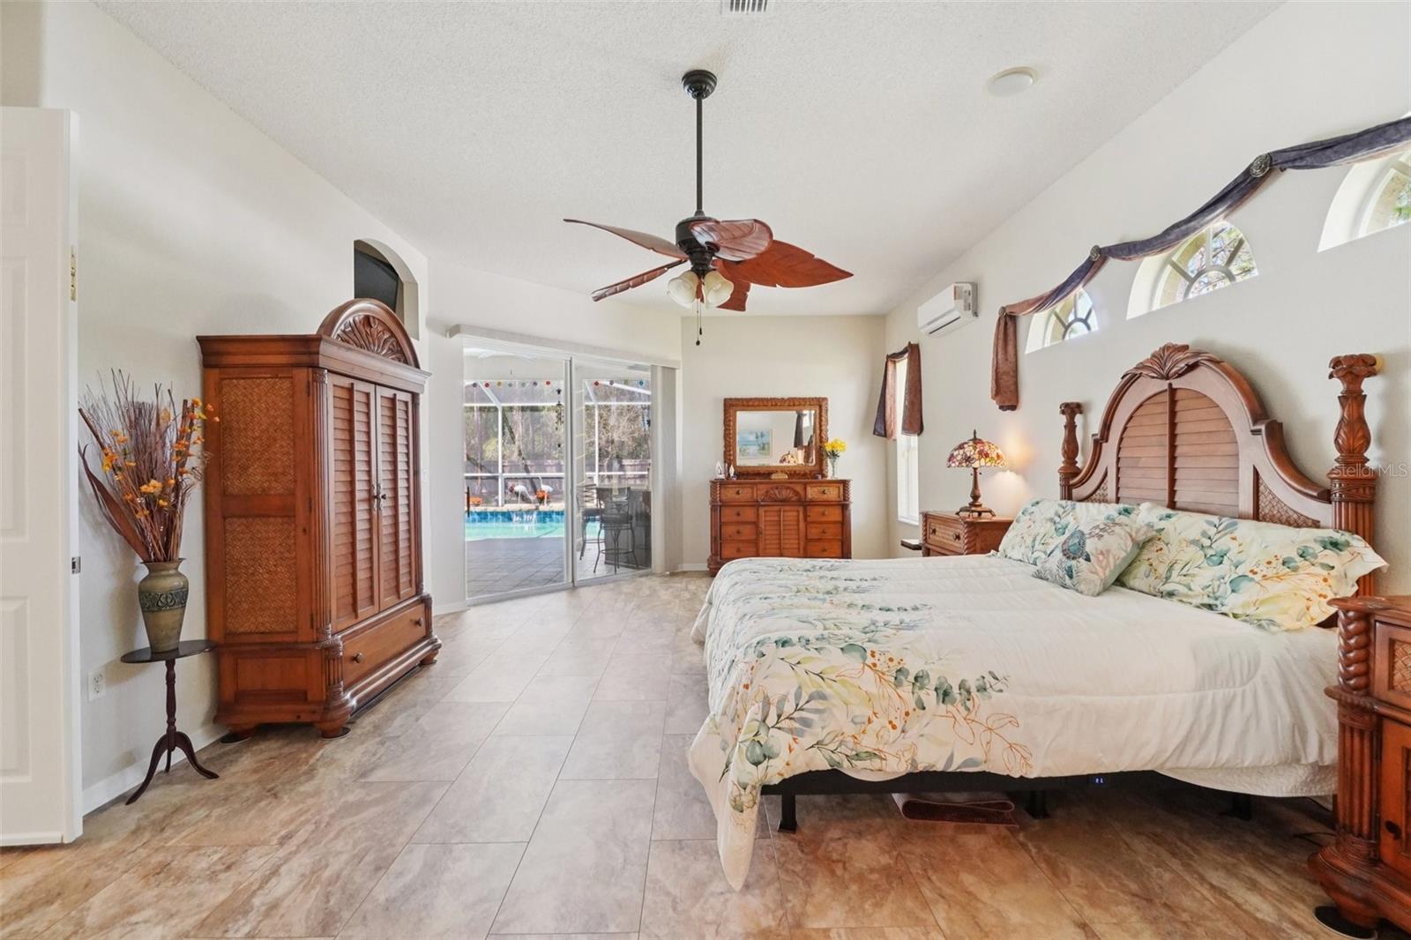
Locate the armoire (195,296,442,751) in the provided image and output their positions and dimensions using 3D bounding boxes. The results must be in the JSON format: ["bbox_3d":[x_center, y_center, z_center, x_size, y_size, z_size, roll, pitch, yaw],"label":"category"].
[{"bbox_3d":[-1.965,0.175,3.240,0.600,2.130,1.170,0,0,-1],"label":"armoire"}]

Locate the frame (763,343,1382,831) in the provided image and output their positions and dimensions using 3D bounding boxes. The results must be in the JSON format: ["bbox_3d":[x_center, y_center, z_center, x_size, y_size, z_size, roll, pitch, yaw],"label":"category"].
[{"bbox_3d":[1.158,0.331,2.702,2.127,1.803,1.607,0,1,-1],"label":"frame"}]

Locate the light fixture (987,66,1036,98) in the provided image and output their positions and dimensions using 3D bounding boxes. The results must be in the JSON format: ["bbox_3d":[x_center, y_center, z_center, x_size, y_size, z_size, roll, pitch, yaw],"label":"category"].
[{"bbox_3d":[1.422,-1.786,2.728,0.205,0.040,0.205,0,1,-1],"label":"light fixture"}]

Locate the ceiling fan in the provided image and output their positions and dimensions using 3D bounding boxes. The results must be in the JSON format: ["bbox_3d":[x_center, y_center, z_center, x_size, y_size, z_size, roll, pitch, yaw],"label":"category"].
[{"bbox_3d":[0.018,-1.190,2.700,1.300,1.194,1.300,0,1,-1],"label":"ceiling fan"}]

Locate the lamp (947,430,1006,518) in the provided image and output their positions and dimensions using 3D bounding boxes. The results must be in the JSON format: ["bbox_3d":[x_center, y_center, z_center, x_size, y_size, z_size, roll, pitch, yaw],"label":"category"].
[{"bbox_3d":[2.026,0.026,4.400,0.405,0.645,0.405,0,0,-1],"label":"lamp"}]

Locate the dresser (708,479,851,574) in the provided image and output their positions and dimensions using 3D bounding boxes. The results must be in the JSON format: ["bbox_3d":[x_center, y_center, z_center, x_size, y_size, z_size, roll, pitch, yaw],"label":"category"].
[{"bbox_3d":[0.860,0.672,6.840,1.650,1.100,0.490,0,0,-1],"label":"dresser"}]

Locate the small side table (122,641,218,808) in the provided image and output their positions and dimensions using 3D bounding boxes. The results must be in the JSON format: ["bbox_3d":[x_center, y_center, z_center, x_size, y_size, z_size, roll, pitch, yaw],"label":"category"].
[{"bbox_3d":[-2.144,0.994,2.365,0.290,0.538,0.290,0,1,-1],"label":"small side table"}]

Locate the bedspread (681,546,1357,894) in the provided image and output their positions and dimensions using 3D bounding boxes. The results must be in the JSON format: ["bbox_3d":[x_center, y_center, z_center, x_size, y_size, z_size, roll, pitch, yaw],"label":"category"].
[{"bbox_3d":[1.007,0.850,2.689,2.146,0.743,1.753,0,1,-1],"label":"bedspread"}]

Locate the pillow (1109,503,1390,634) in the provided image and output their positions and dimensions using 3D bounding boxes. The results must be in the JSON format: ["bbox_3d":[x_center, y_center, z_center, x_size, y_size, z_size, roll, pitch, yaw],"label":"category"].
[{"bbox_3d":[1.973,0.351,2.291,0.210,0.430,0.820,33,0,-1],"label":"pillow"}]

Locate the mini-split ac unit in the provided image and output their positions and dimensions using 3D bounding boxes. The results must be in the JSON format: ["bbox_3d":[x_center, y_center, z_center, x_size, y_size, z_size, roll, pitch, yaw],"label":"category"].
[{"bbox_3d":[2.105,-1.369,5.152,0.203,0.292,0.762,0,1,-1],"label":"mini-split ac unit"}]

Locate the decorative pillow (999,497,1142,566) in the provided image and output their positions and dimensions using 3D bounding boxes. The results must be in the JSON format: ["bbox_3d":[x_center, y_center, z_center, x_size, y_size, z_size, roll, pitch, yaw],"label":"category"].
[{"bbox_3d":[1.900,0.343,3.100,0.200,0.460,0.750,30,0,-1],"label":"decorative pillow"}]

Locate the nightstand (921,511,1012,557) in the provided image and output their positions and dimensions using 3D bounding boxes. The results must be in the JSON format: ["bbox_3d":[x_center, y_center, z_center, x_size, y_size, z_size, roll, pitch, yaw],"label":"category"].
[{"bbox_3d":[1.970,0.796,4.380,0.480,0.880,0.800,0,0,-1],"label":"nightstand"}]

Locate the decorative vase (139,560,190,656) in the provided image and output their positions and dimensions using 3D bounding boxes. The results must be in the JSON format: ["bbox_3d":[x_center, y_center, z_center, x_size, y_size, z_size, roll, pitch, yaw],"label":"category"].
[{"bbox_3d":[-2.139,0.536,2.320,0.148,0.355,0.148,0,0,-1],"label":"decorative vase"}]

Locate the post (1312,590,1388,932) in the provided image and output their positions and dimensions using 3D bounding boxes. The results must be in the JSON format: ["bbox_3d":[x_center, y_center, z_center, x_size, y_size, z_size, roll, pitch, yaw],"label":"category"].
[{"bbox_3d":[1.805,0.810,1.645,0.155,0.880,0.155,0,0,-1],"label":"post"}]

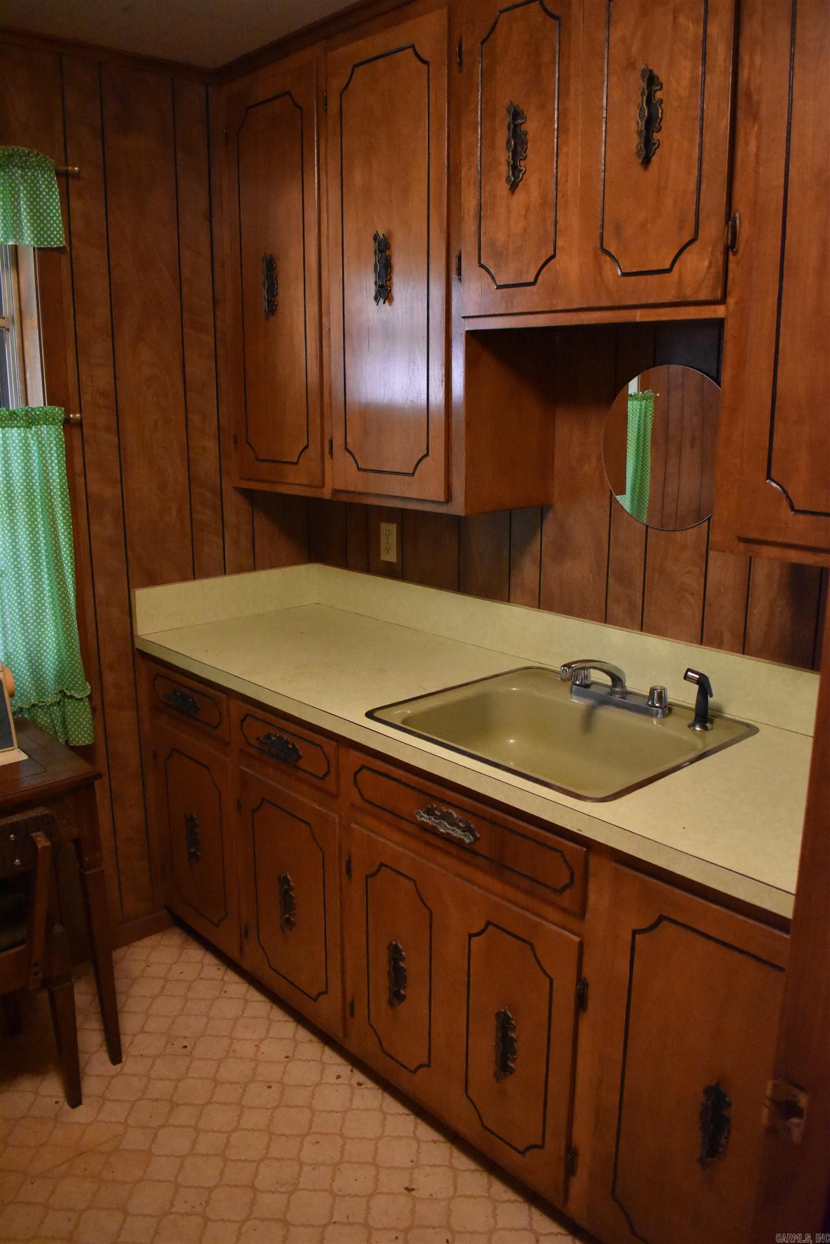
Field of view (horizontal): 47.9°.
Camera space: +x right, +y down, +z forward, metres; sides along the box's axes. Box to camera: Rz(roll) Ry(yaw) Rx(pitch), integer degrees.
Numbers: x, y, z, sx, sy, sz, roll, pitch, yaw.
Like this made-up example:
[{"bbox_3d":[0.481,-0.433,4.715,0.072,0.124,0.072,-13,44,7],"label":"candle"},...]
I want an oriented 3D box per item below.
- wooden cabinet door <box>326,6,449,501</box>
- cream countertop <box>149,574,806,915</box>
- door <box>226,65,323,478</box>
[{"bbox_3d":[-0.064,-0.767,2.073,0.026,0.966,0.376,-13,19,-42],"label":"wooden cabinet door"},{"bbox_3d":[0.152,0.119,2.034,0.634,0.166,2.082,-11,17,-41],"label":"cream countertop"},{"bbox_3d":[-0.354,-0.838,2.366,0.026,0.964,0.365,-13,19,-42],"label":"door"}]

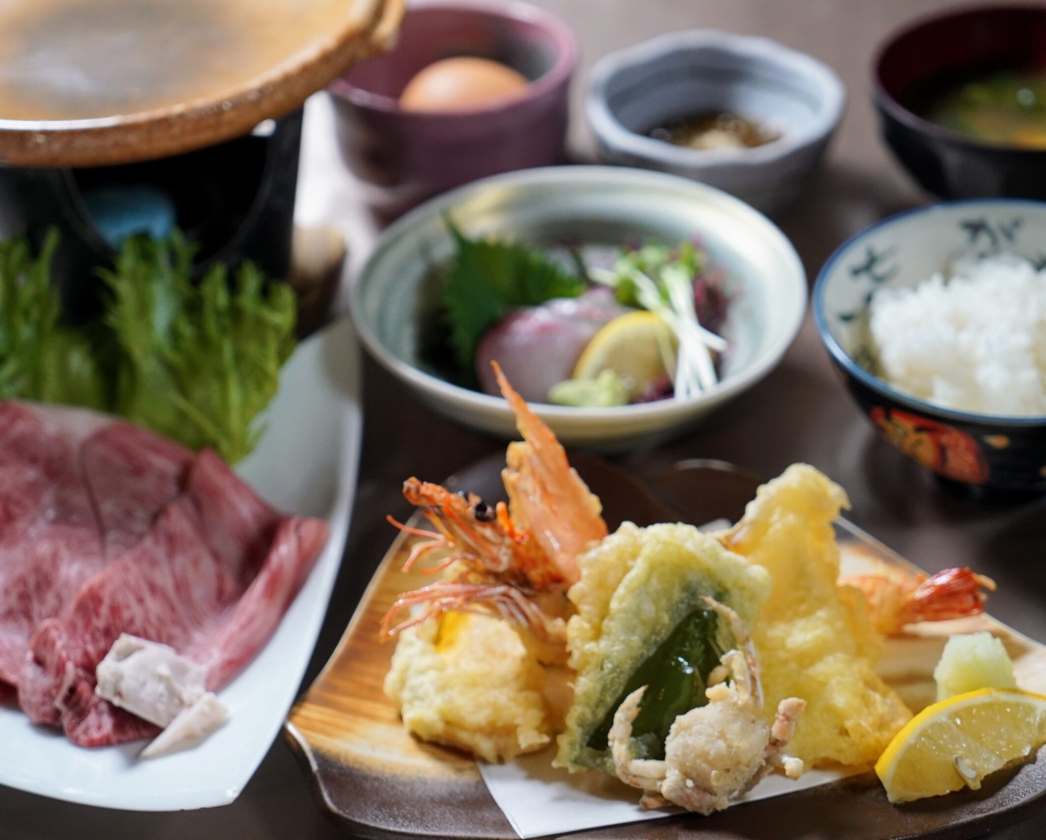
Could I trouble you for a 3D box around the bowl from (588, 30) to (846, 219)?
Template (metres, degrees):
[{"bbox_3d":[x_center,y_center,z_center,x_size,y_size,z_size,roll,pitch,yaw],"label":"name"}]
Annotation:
[{"bbox_3d":[0.074,-0.106,0.842,0.103,0.045,0.103,-2,38,2],"label":"bowl"}]

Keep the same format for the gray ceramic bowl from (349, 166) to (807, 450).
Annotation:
[{"bbox_3d":[0.019,-0.027,0.741,0.152,0.049,0.152,-2,38,2],"label":"gray ceramic bowl"}]

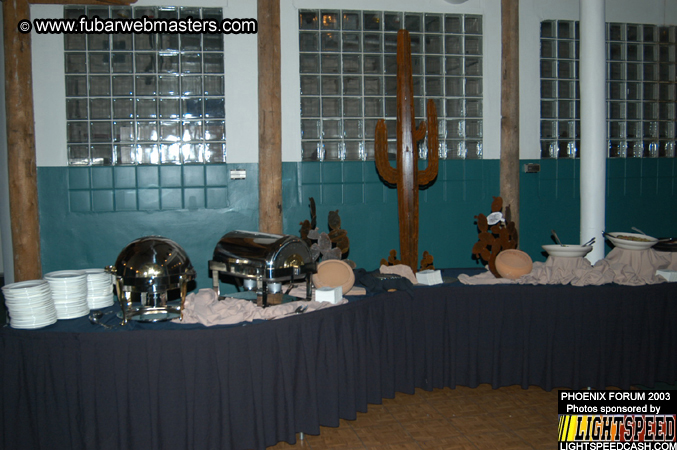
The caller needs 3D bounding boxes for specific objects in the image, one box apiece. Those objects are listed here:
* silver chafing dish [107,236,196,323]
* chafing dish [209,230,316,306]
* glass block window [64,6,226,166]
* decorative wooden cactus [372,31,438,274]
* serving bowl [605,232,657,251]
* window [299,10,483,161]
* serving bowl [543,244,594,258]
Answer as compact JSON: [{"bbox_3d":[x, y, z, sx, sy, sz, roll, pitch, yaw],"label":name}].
[{"bbox_3d":[-1.106,0.302,3.995,0.530,0.465,0.460,-2,5,-15],"label":"silver chafing dish"},{"bbox_3d":[-0.505,0.268,4.427,0.420,0.440,0.600,-6,7,-43],"label":"chafing dish"},{"bbox_3d":[-1.721,-1.244,6.056,1.420,1.420,0.100,-2,5,-11],"label":"glass block window"},{"bbox_3d":[0.546,-0.575,5.311,0.510,1.930,0.200,-1,5,4],"label":"decorative wooden cactus"},{"bbox_3d":[2.153,0.125,4.970,0.385,0.080,0.385,3,5,0],"label":"serving bowl"},{"bbox_3d":[0.524,-1.327,6.484,1.830,1.420,0.100,-2,5,-11],"label":"window"},{"bbox_3d":[1.744,0.202,5.150,0.380,0.070,0.380,-1,5,0],"label":"serving bowl"}]

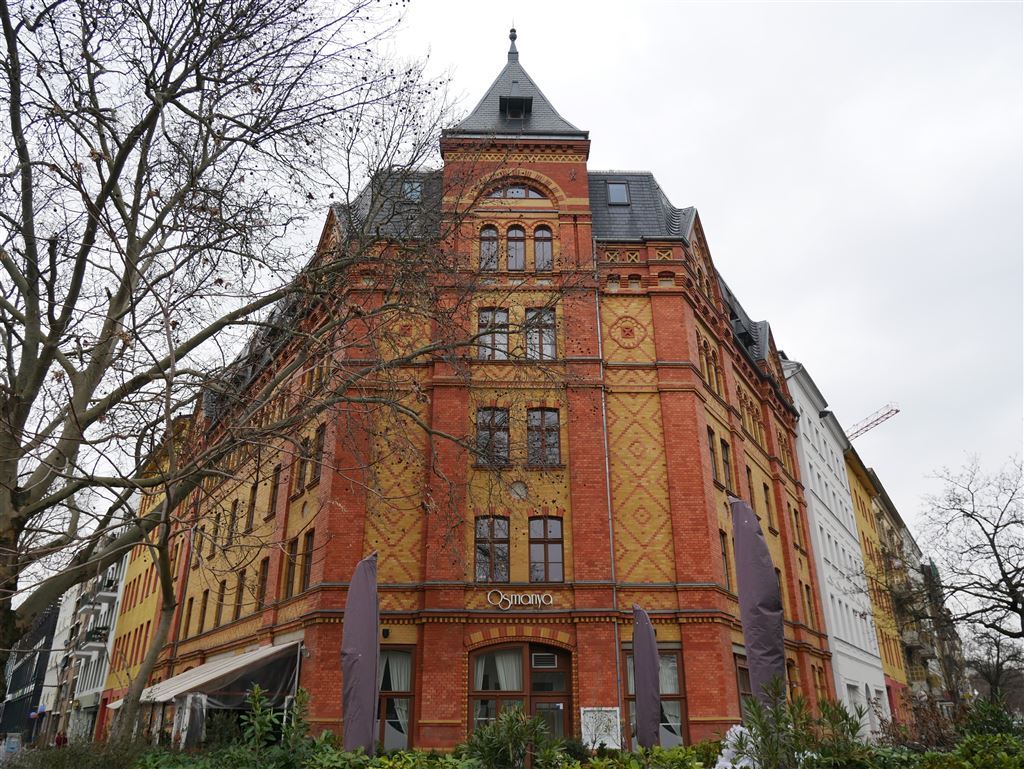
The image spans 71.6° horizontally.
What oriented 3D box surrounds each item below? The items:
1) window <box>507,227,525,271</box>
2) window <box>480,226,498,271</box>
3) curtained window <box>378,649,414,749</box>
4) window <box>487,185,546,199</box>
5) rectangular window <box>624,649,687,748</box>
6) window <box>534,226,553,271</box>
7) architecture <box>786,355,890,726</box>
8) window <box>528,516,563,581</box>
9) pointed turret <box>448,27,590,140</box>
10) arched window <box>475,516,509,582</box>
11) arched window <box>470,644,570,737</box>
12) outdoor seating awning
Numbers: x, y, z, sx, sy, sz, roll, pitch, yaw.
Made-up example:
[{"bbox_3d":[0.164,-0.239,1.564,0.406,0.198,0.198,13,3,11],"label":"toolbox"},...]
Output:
[{"bbox_3d":[0.163,-4.961,25.748,0.652,1.996,0.200,0,-24,-1],"label":"window"},{"bbox_3d":[-0.806,-4.956,25.721,0.670,1.994,0.200,0,-24,-1],"label":"window"},{"bbox_3d":[-3.611,8.866,20.153,1.717,2.694,0.200,0,-24,-1],"label":"curtained window"},{"bbox_3d":[0.152,-7.335,27.023,2.245,0.734,0.200,0,-24,-1],"label":"window"},{"bbox_3d":[4.091,8.933,20.317,1.802,2.706,0.200,0,-24,-1],"label":"rectangular window"},{"bbox_3d":[1.143,-4.966,25.775,0.653,1.998,0.200,0,-24,-1],"label":"window"},{"bbox_3d":[14.807,10.963,45.275,11.500,20.000,14.500,-15,-28,30],"label":"architecture"},{"bbox_3d":[1.032,4.941,21.416,1.040,1.975,0.200,0,-24,-1],"label":"window"},{"bbox_3d":[0.112,-12.505,31.515,5.509,9.272,5.509,0,-24,-1],"label":"pointed turret"},{"bbox_3d":[-0.602,4.932,21.378,1.023,1.971,0.200,0,-24,-1],"label":"arched window"},{"bbox_3d":[0.238,8.658,19.850,2.855,2.729,0.250,0,-24,-1],"label":"arched window"},{"bbox_3d":[-11.783,10.650,26.011,3.400,1.850,13.000,16,-28,-31],"label":"outdoor seating awning"}]

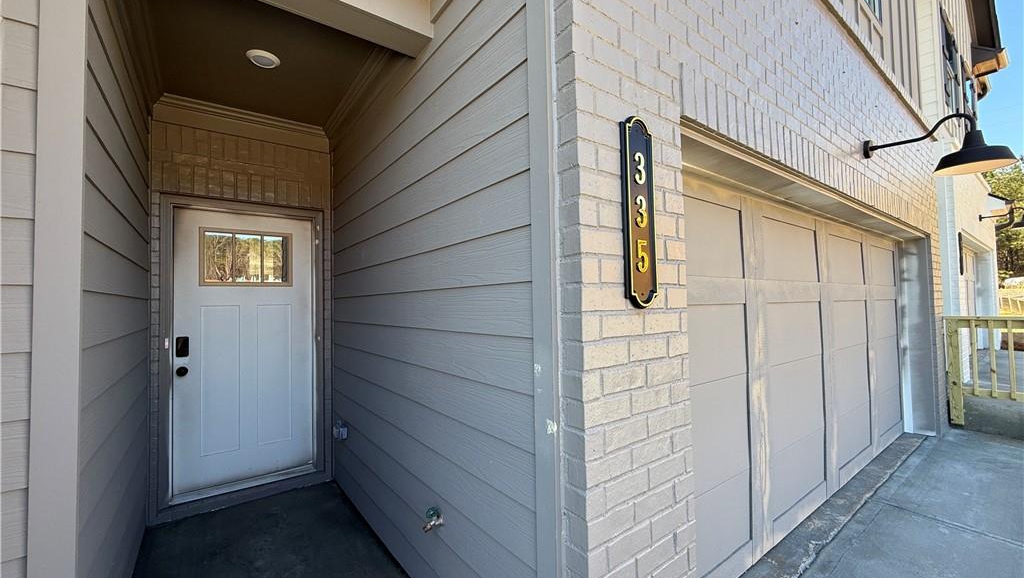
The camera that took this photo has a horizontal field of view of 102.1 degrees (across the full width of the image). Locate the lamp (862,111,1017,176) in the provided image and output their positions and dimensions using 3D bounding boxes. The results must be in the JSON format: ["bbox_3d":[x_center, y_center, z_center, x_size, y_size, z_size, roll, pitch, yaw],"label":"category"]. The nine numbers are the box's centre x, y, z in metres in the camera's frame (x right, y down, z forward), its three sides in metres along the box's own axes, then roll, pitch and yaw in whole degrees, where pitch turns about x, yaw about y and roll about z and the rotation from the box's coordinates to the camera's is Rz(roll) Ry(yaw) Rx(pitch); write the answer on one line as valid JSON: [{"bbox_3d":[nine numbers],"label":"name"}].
[{"bbox_3d":[2.750,-0.927,2.702,0.355,0.375,0.695,0,-2,-37],"label":"lamp"}]

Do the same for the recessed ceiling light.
[{"bbox_3d":[-1.475,-1.352,2.462,0.178,0.025,0.178,0,-2,-37],"label":"recessed ceiling light"}]

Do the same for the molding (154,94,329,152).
[{"bbox_3d":[-1.977,-1.244,3.151,1.150,0.175,0.095,0,-2,-37],"label":"molding"}]

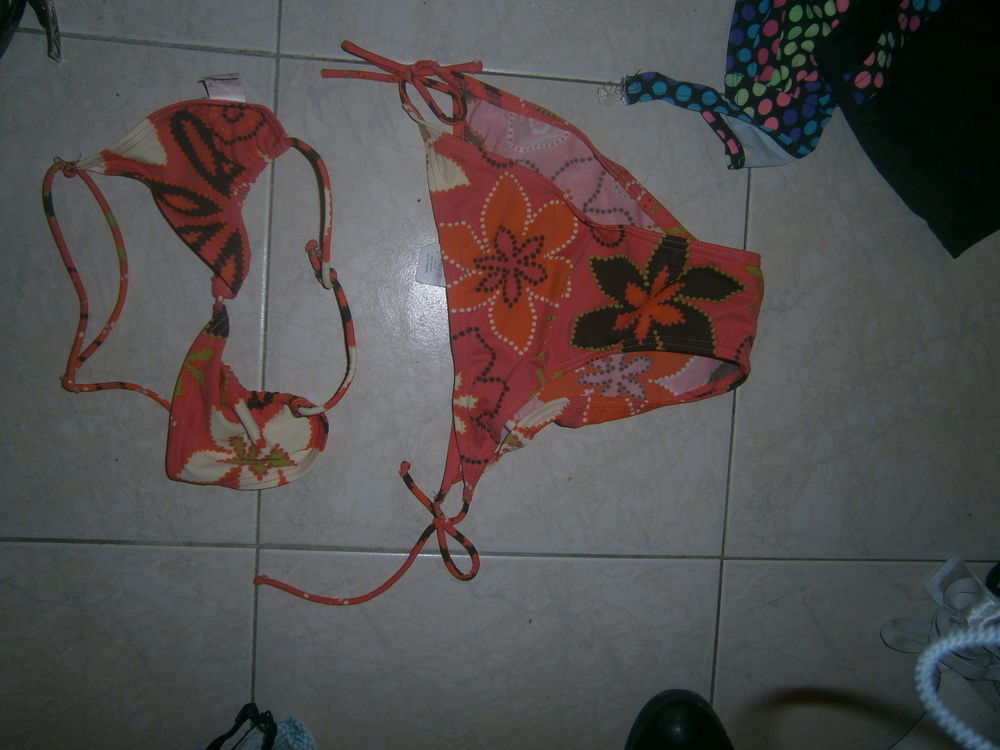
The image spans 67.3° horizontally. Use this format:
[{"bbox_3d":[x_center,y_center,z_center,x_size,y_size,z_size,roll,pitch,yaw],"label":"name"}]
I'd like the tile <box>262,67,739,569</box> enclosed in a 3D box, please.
[{"bbox_3d":[0.006,-0.040,0.531,0.330,0.009,0.330,3,93,-5],"label":"tile"}]

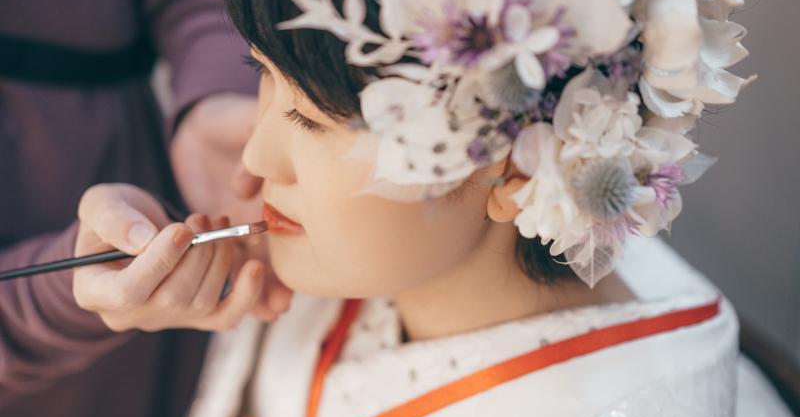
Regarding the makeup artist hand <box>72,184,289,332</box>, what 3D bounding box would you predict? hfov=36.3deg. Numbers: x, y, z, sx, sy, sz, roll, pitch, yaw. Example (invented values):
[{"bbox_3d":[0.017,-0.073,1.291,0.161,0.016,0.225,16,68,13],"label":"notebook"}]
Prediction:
[{"bbox_3d":[-0.119,0.027,0.650,0.105,0.068,0.090,-5,19,-1],"label":"makeup artist hand"}]

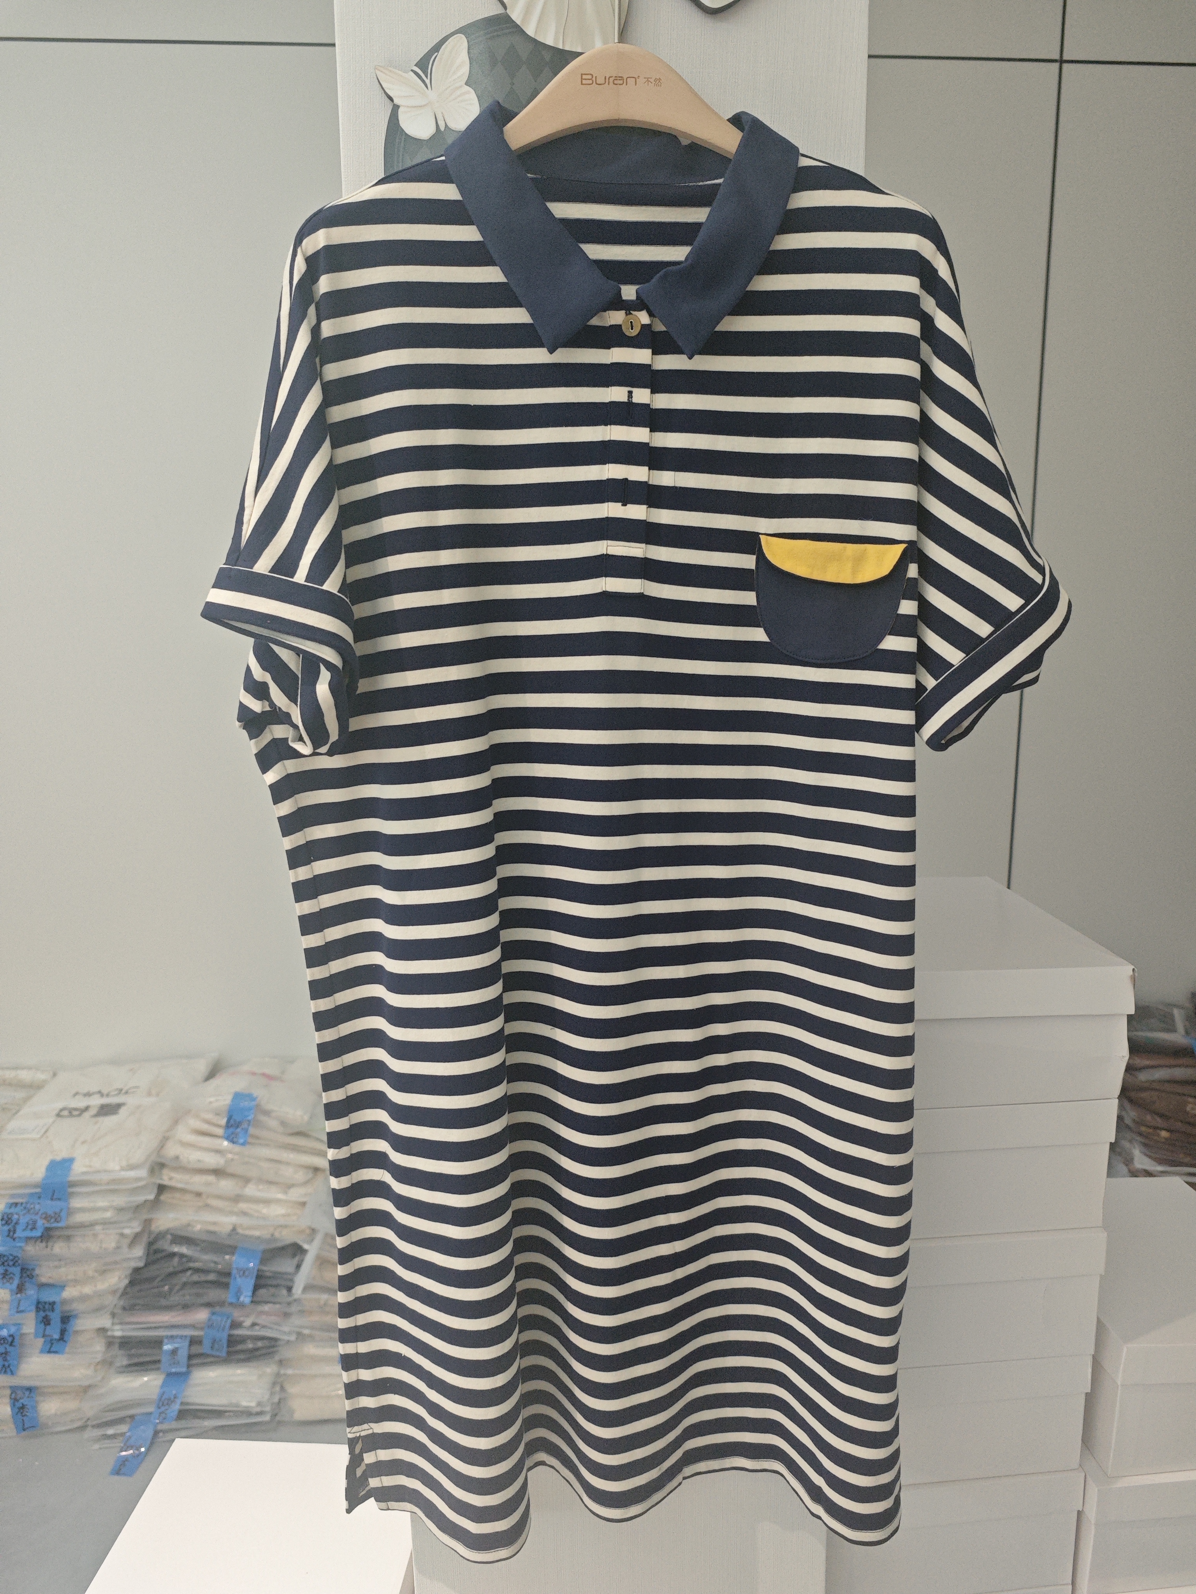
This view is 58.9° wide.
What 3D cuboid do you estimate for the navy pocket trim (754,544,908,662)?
[{"bbox_3d":[0.163,-0.137,0.735,0.106,0.086,0.014,4,13,7],"label":"navy pocket trim"}]

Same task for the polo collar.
[{"bbox_3d":[0.016,-0.394,0.735,0.240,0.175,0.100,-1,10,0],"label":"polo collar"}]

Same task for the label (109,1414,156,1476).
[{"bbox_3d":[-0.558,0.777,1.270,0.026,0.069,0.008,22,-20,0],"label":"label"}]

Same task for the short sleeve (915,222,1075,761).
[{"bbox_3d":[0.278,-0.218,0.745,0.107,0.355,0.120,-1,10,0],"label":"short sleeve"}]

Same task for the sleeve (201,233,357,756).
[{"bbox_3d":[-0.223,-0.210,0.740,0.105,0.345,0.130,-1,10,0],"label":"sleeve"}]

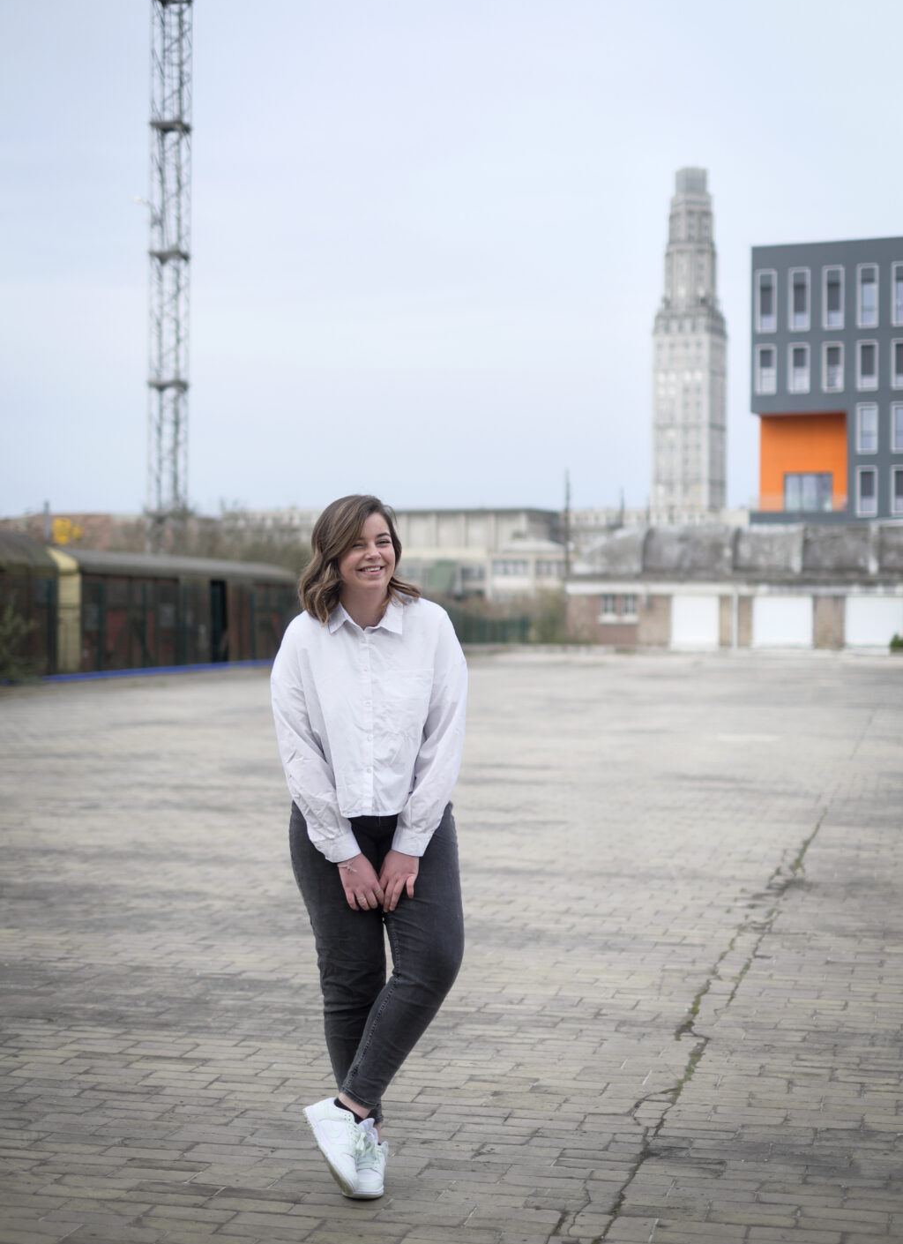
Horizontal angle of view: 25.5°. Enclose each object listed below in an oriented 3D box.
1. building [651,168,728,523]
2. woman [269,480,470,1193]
[{"bbox_3d":[58.000,-55.900,487.000,14.800,110.000,14.800,1,0,24],"label":"building"},{"bbox_3d":[-0.198,0.514,4.740,0.480,1.630,0.400,1,0,-3],"label":"woman"}]

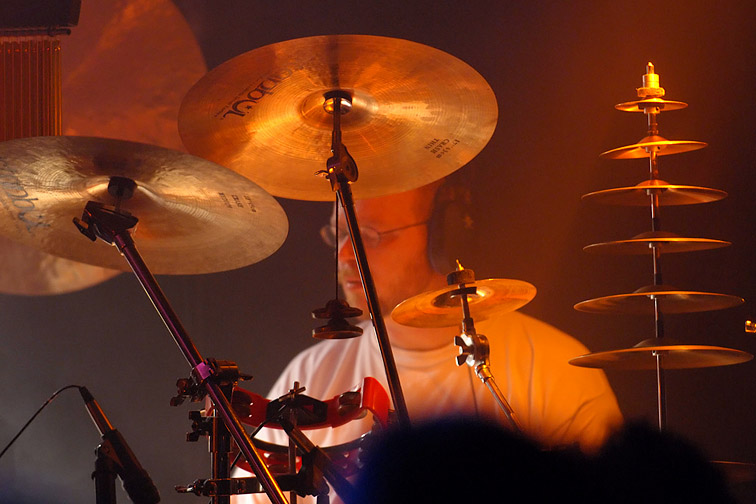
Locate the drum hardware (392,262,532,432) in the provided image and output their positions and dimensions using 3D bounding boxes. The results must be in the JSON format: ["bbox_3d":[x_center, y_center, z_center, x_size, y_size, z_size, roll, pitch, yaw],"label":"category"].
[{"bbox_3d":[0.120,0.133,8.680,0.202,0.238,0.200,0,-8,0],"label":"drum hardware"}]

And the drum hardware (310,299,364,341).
[{"bbox_3d":[-0.054,0.089,8.450,0.069,0.050,0.069,0,-8,0],"label":"drum hardware"}]

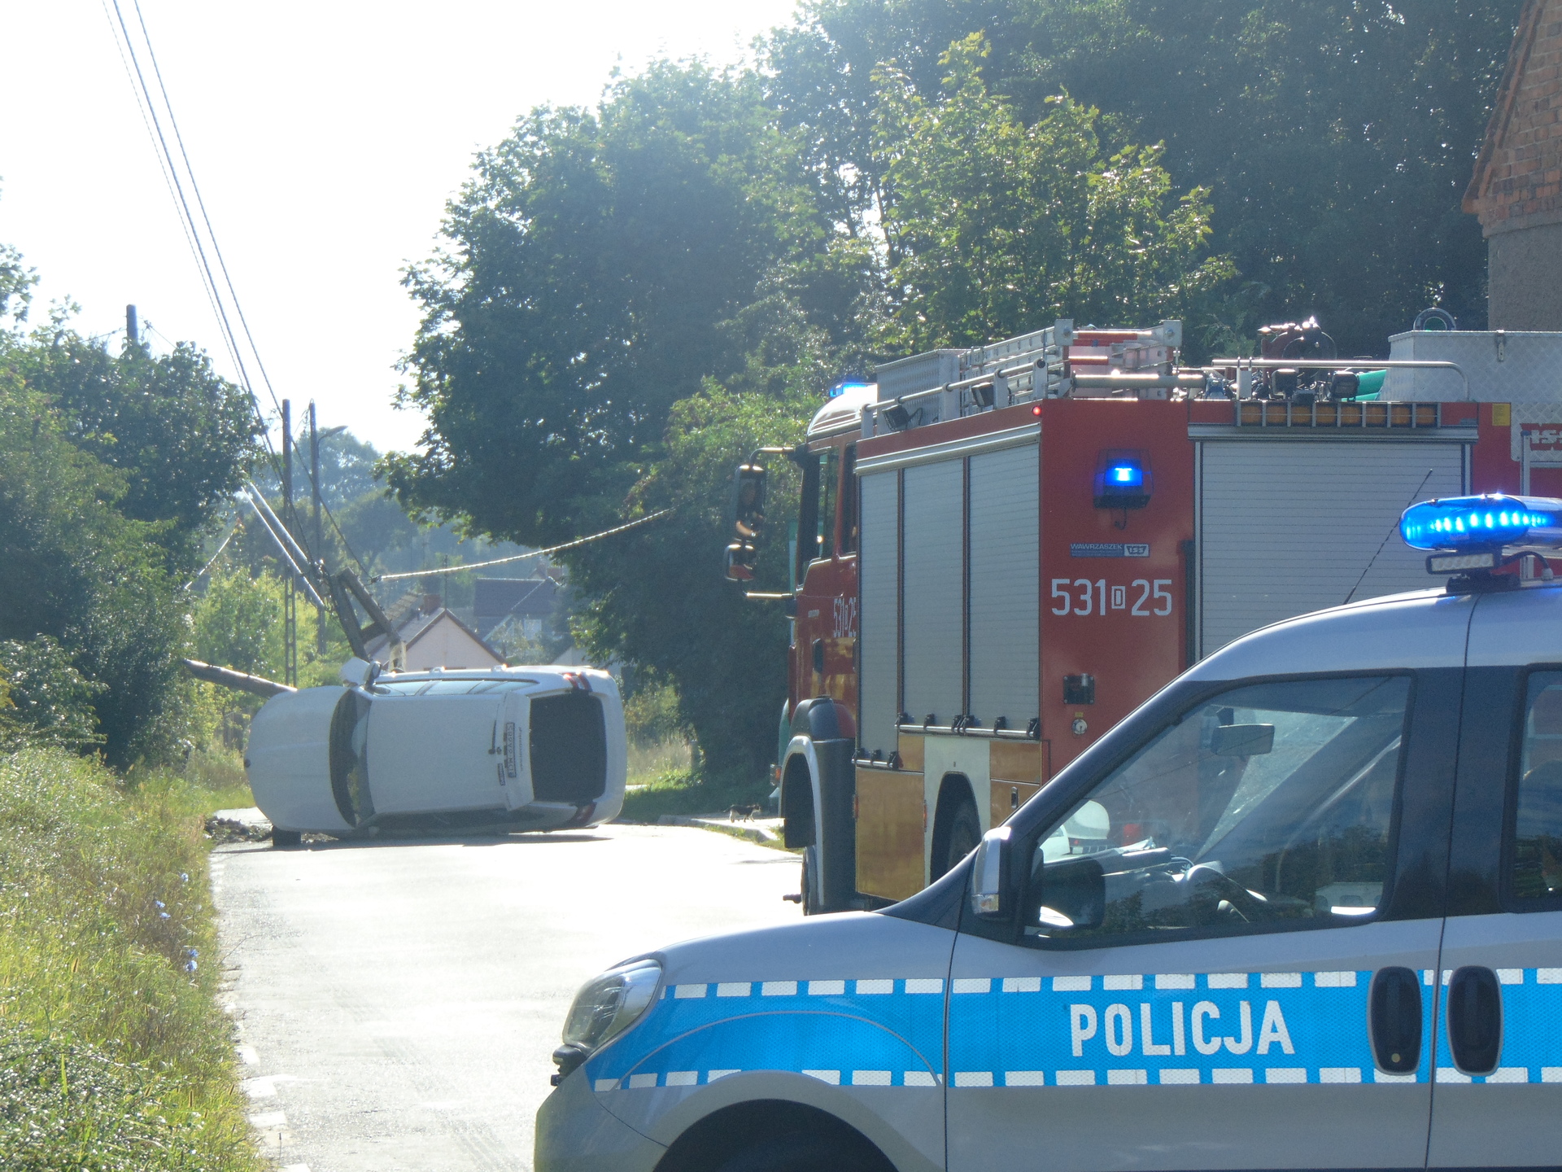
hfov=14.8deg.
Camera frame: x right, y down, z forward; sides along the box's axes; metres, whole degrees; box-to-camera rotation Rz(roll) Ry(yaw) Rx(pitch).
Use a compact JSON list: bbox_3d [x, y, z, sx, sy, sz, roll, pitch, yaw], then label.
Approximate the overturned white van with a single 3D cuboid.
[{"bbox_3d":[-3.610,1.745,62.000,4.450,1.760,1.490,-4,-3,29],"label":"overturned white van"}]

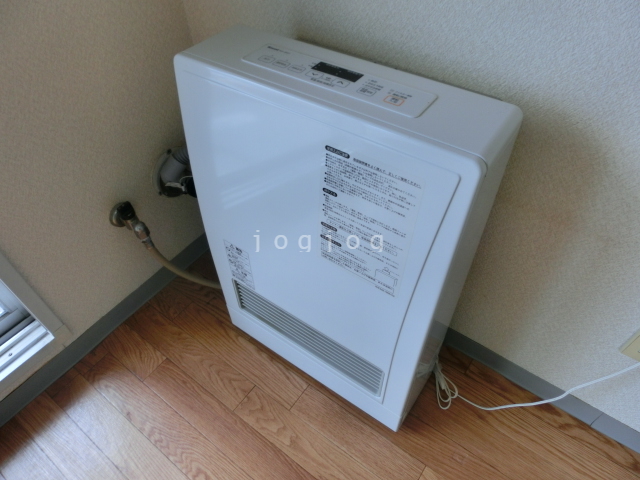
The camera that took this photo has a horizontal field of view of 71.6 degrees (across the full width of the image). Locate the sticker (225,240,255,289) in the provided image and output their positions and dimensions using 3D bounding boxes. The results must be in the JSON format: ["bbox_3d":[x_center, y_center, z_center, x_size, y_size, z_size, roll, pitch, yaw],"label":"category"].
[{"bbox_3d":[-0.165,0.054,0.922,0.066,0.110,0.003,27,49,24],"label":"sticker"}]

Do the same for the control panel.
[{"bbox_3d":[0.017,-0.225,0.614,0.286,0.010,0.070,27,49,24],"label":"control panel"}]

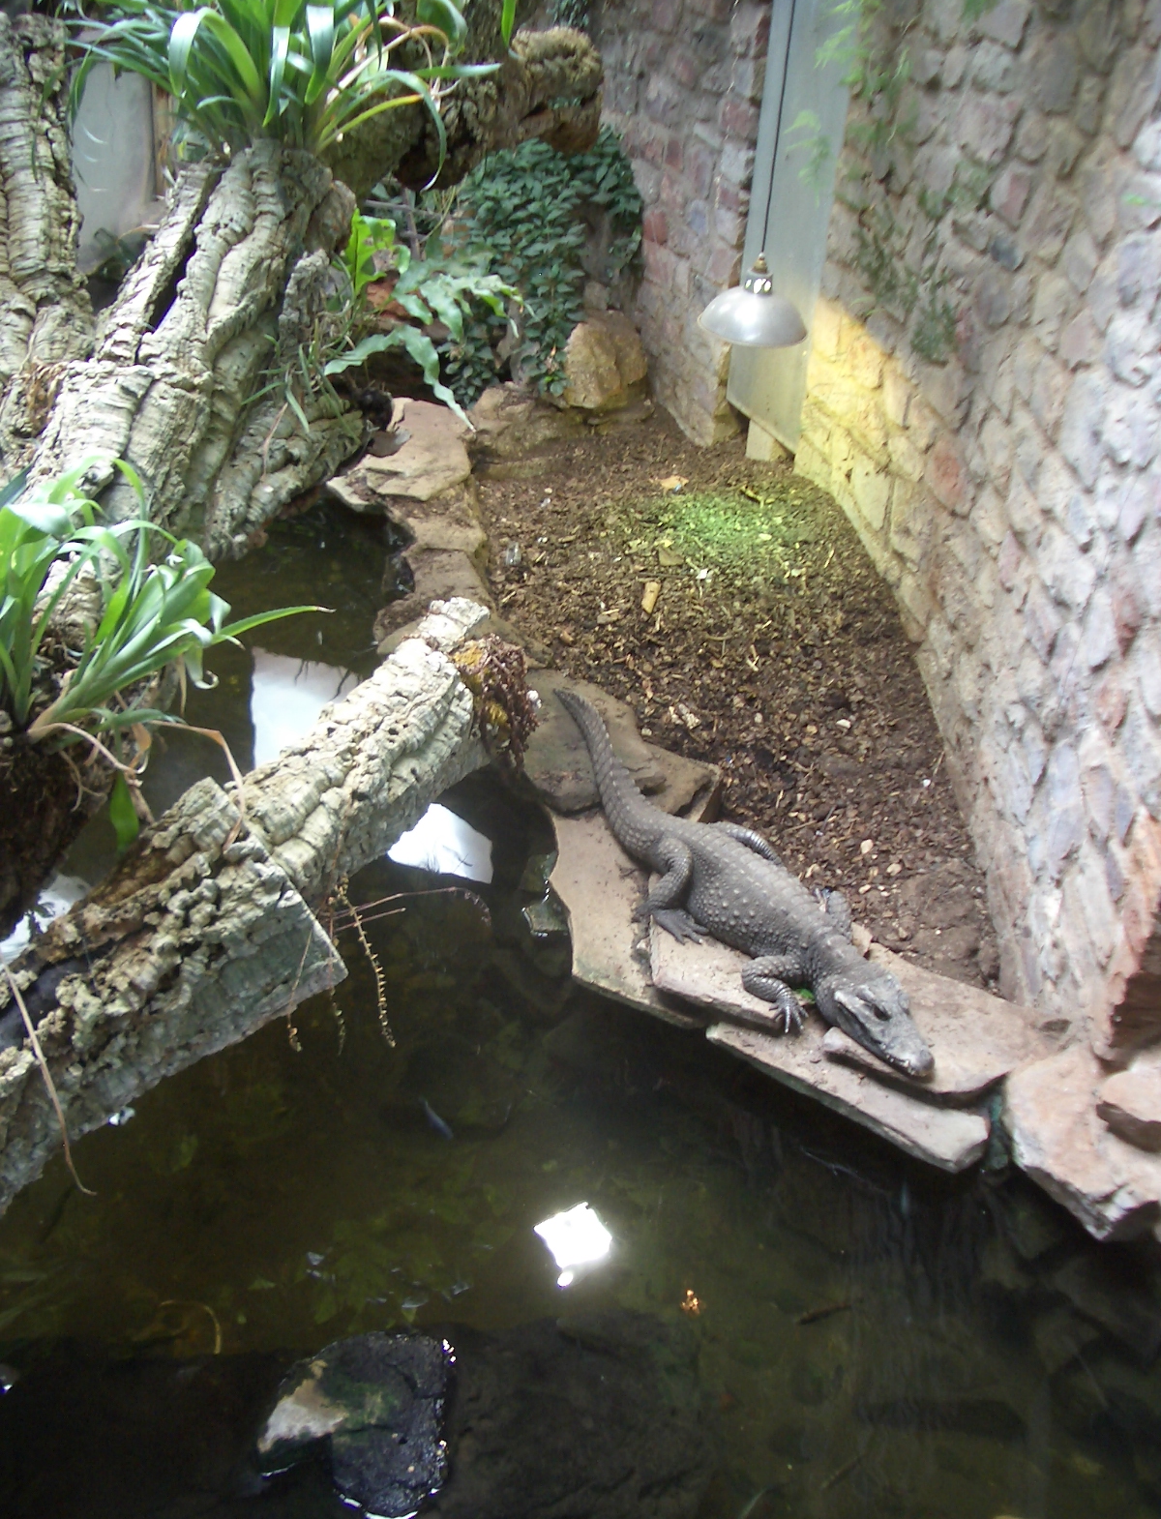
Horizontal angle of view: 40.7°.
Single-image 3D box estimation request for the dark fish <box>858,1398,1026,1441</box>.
[{"bbox_3d":[0.598,1.095,2.590,0.279,0.070,0.042,4,36,0],"label":"dark fish"}]

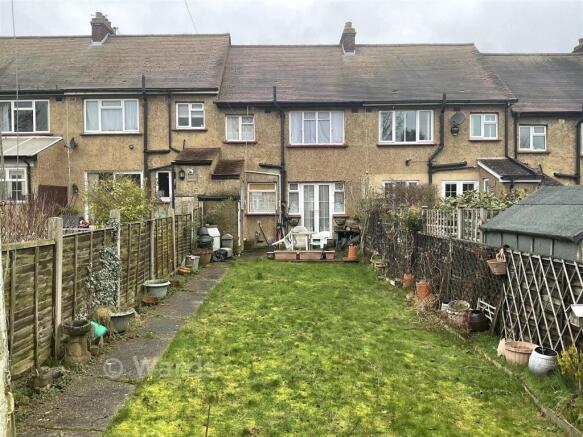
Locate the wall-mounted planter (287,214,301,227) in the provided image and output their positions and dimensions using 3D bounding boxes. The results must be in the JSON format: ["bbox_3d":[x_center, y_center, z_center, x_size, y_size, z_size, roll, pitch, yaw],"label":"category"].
[{"bbox_3d":[0.097,0.083,17.550,0.420,0.340,0.280,0,1,0],"label":"wall-mounted planter"}]

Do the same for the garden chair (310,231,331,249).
[{"bbox_3d":[0.836,0.724,14.032,0.568,0.731,0.568,-1,1,-30],"label":"garden chair"}]

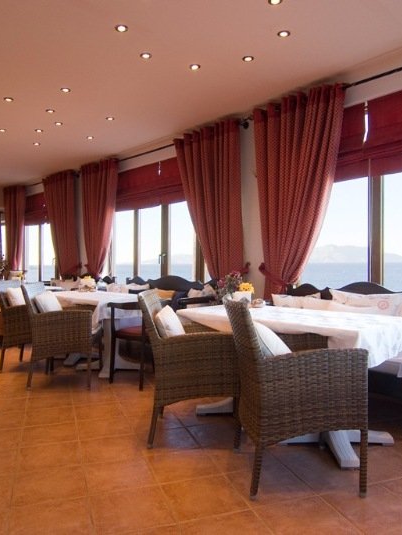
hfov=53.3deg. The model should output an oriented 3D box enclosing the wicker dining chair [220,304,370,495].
[{"bbox_3d":[0.435,0.586,2.045,0.580,0.890,0.570,0,0,-4],"label":"wicker dining chair"}]

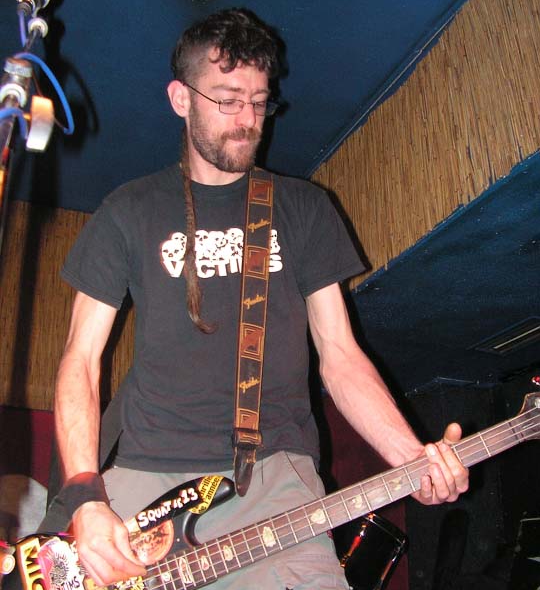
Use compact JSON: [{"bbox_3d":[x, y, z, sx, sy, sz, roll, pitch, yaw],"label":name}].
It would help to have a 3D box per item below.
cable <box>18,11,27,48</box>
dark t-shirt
[{"bbox_3d":[-0.331,-0.355,1.000,0.010,0.060,0.012,-1,-21,0],"label":"cable"},{"bbox_3d":[-0.113,0.045,1.515,0.600,0.650,0.270,3,-22,-9],"label":"dark t-shirt"}]

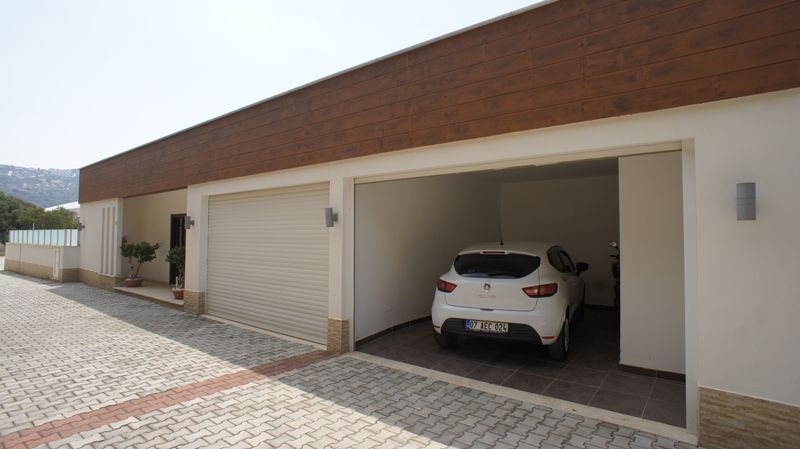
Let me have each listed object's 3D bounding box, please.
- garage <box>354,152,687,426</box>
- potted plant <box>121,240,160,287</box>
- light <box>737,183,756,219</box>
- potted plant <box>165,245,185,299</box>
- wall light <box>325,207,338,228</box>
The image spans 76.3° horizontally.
[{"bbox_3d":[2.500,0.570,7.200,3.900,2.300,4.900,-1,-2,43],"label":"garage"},{"bbox_3d":[-7.100,1.080,13.900,0.850,1.200,0.920,1,-2,-45],"label":"potted plant"},{"bbox_3d":[2.345,-0.155,3.435,0.175,0.255,0.115,1,-2,-45],"label":"light"},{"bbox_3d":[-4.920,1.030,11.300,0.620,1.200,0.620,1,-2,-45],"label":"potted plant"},{"bbox_3d":[-0.892,-0.092,6.660,0.180,0.260,0.115,1,-2,-45],"label":"wall light"}]

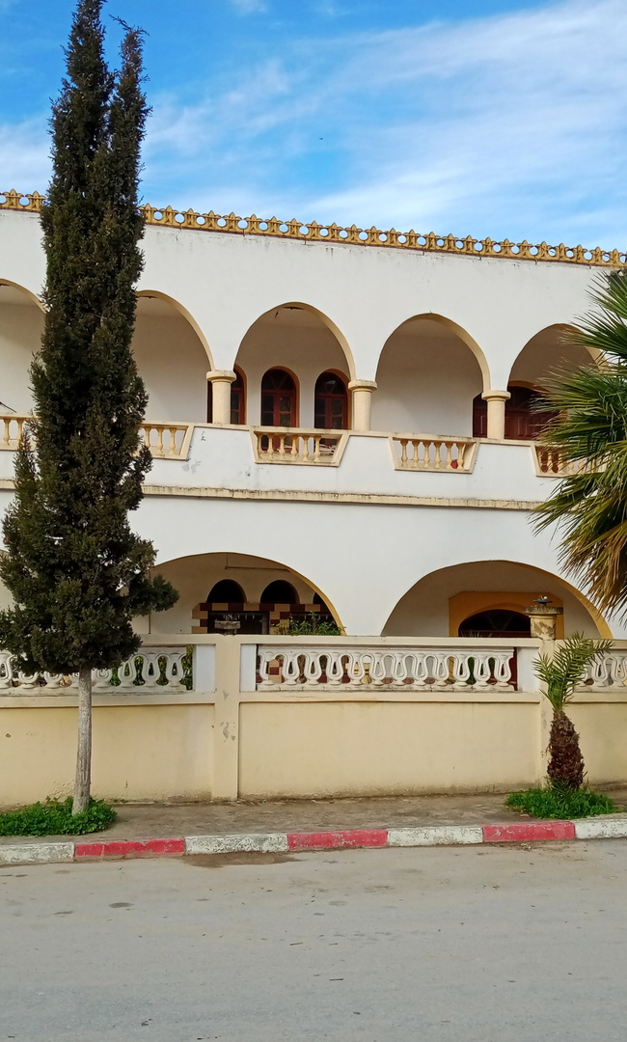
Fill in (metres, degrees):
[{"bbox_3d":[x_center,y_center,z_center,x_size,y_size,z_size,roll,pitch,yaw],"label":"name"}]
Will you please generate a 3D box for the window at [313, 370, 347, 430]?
[{"bbox_3d":[0.312,-1.929,20.165,0.664,1.508,0.140,2,-3,-14],"label":"window"}]

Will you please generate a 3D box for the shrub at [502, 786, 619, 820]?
[{"bbox_3d":[2.186,2.455,9.977,0.987,0.190,0.750,2,-3,-14],"label":"shrub"}]

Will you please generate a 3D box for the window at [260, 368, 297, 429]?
[{"bbox_3d":[-0.616,-1.965,19.937,0.649,1.491,0.140,2,-3,-14],"label":"window"}]

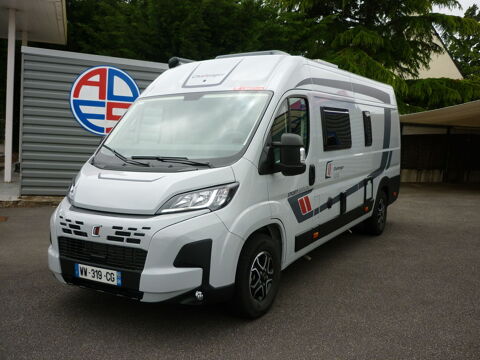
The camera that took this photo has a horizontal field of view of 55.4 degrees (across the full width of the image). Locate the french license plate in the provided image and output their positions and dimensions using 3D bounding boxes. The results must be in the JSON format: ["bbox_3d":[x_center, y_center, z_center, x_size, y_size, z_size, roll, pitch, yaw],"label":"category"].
[{"bbox_3d":[-1.122,0.749,3.613,0.520,0.115,0.020,2,6,30],"label":"french license plate"}]

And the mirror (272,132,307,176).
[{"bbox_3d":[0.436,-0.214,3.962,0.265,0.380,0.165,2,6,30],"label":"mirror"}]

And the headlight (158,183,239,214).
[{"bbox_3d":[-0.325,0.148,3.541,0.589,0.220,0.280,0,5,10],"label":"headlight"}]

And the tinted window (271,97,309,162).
[{"bbox_3d":[0.467,-0.494,4.325,0.055,0.640,0.930,-5,2,31],"label":"tinted window"}]

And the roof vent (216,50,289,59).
[{"bbox_3d":[0.198,-1.498,5.738,0.780,0.110,0.580,2,6,30],"label":"roof vent"}]

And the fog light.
[{"bbox_3d":[-0.304,0.863,3.432,0.075,0.075,0.055,2,6,22],"label":"fog light"}]

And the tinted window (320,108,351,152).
[{"bbox_3d":[1.155,-0.613,5.445,0.050,0.490,1.010,-3,3,31],"label":"tinted window"}]

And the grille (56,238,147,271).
[{"bbox_3d":[-1.108,0.581,3.624,0.970,0.165,0.090,2,6,30],"label":"grille"}]

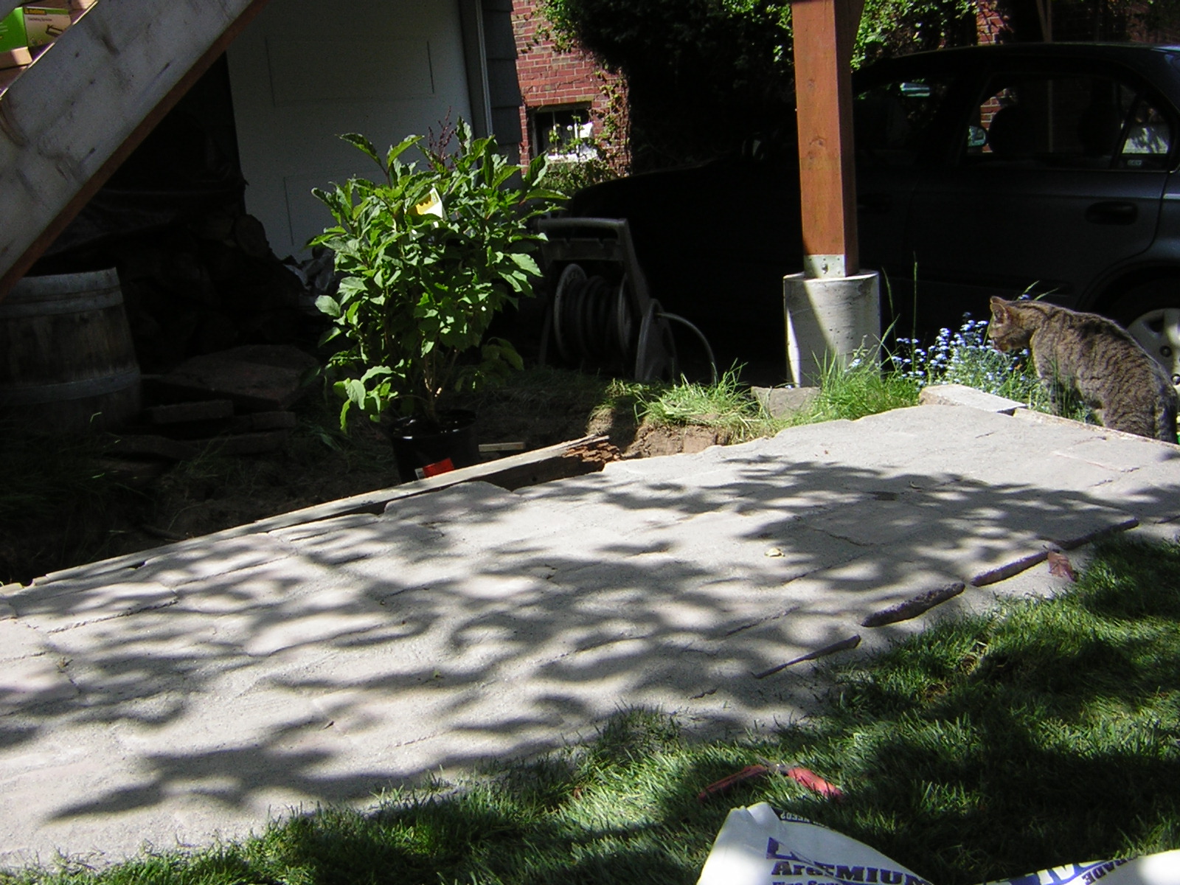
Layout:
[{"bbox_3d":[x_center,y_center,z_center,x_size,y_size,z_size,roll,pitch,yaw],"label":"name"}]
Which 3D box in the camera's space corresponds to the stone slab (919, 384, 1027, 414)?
[{"bbox_3d":[1.101,-0.103,3.506,0.120,0.050,0.330,-8,14,-14],"label":"stone slab"}]

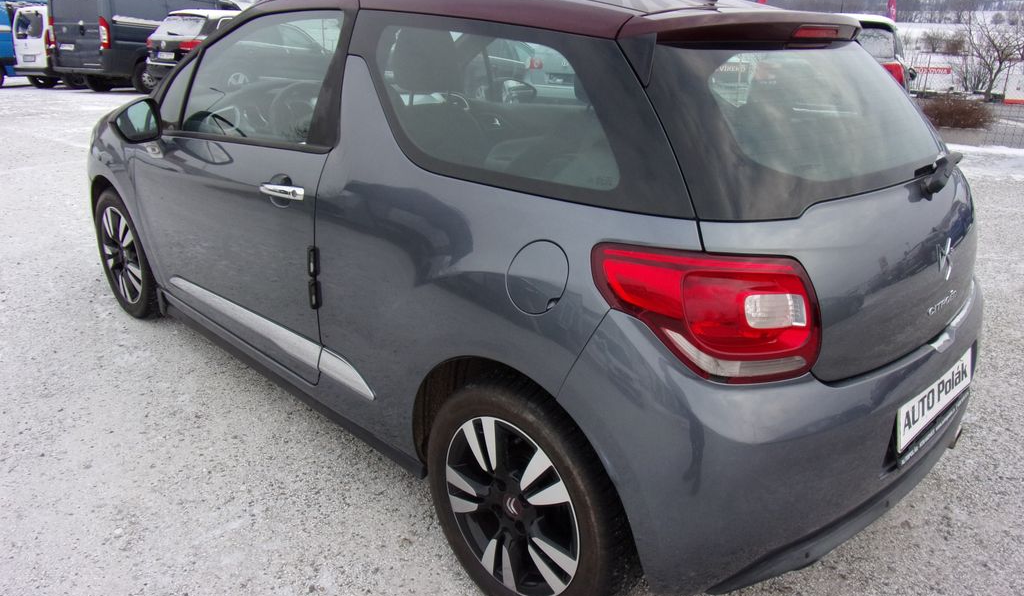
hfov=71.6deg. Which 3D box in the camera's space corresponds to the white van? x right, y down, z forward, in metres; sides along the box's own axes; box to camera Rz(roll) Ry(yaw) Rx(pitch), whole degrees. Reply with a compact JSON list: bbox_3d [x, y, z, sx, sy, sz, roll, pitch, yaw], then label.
[{"bbox_3d":[-10.584,-6.595,18.937,1.810,1.810,4.380,14,22,28],"label":"white van"}]

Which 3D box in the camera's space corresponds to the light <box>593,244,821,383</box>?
[{"bbox_3d":[0.386,0.021,1.402,0.360,0.240,0.310,21,27,41],"label":"light"}]

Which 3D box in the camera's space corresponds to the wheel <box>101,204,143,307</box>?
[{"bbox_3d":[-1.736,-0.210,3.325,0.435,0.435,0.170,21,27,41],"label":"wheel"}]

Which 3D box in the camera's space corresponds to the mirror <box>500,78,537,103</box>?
[{"bbox_3d":[0.024,-1.038,3.635,0.190,0.150,0.130,-14,27,-36],"label":"mirror"}]

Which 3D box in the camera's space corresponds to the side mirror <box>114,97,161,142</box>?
[{"bbox_3d":[-1.263,-0.608,2.401,0.130,0.150,0.190,17,26,34],"label":"side mirror"}]

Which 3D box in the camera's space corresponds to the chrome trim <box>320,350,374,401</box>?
[{"bbox_3d":[-0.480,0.214,2.062,0.290,0.080,0.035,21,27,41],"label":"chrome trim"}]

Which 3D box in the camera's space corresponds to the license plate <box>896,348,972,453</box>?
[{"bbox_3d":[1.053,0.242,1.754,0.510,0.109,0.020,-18,19,-41],"label":"license plate"}]

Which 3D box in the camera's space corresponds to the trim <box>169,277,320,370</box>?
[{"bbox_3d":[-0.986,0.036,2.527,1.145,0.088,0.035,18,25,42],"label":"trim"}]

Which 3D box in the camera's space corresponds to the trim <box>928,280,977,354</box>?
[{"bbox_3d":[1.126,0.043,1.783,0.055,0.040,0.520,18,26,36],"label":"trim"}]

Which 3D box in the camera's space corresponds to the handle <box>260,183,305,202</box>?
[{"bbox_3d":[-0.626,-0.289,1.930,0.215,0.036,0.045,21,28,40],"label":"handle"}]

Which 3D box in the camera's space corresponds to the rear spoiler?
[{"bbox_3d":[0.662,-0.662,1.859,0.270,0.165,1.140,21,27,41],"label":"rear spoiler"}]

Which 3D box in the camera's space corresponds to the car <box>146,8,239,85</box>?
[{"bbox_3d":[-5.834,-5.613,16.543,1.820,1.520,4.700,14,22,27],"label":"car"}]

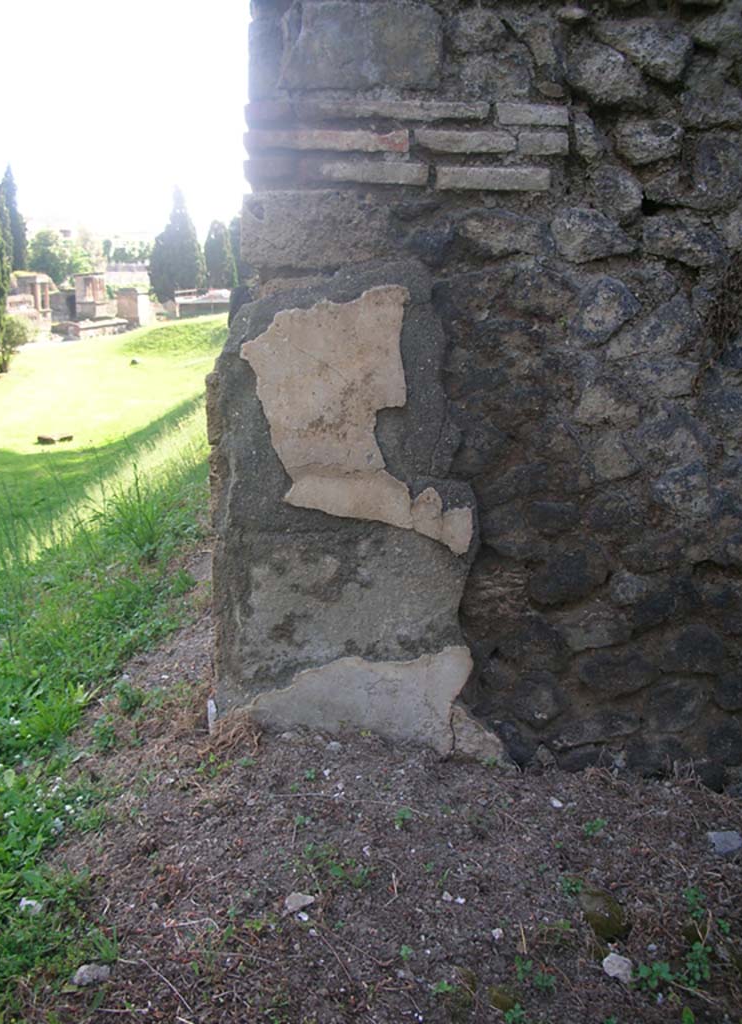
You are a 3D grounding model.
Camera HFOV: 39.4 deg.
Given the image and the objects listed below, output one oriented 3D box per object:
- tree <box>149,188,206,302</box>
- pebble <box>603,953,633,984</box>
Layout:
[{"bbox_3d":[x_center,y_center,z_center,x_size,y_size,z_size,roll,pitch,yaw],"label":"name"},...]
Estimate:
[{"bbox_3d":[-13.456,-18.393,72.000,3.894,8.206,3.800,0,14,0],"label":"tree"},{"bbox_3d":[0.408,0.753,1.708,0.048,0.037,0.045,0,14,0],"label":"pebble"}]

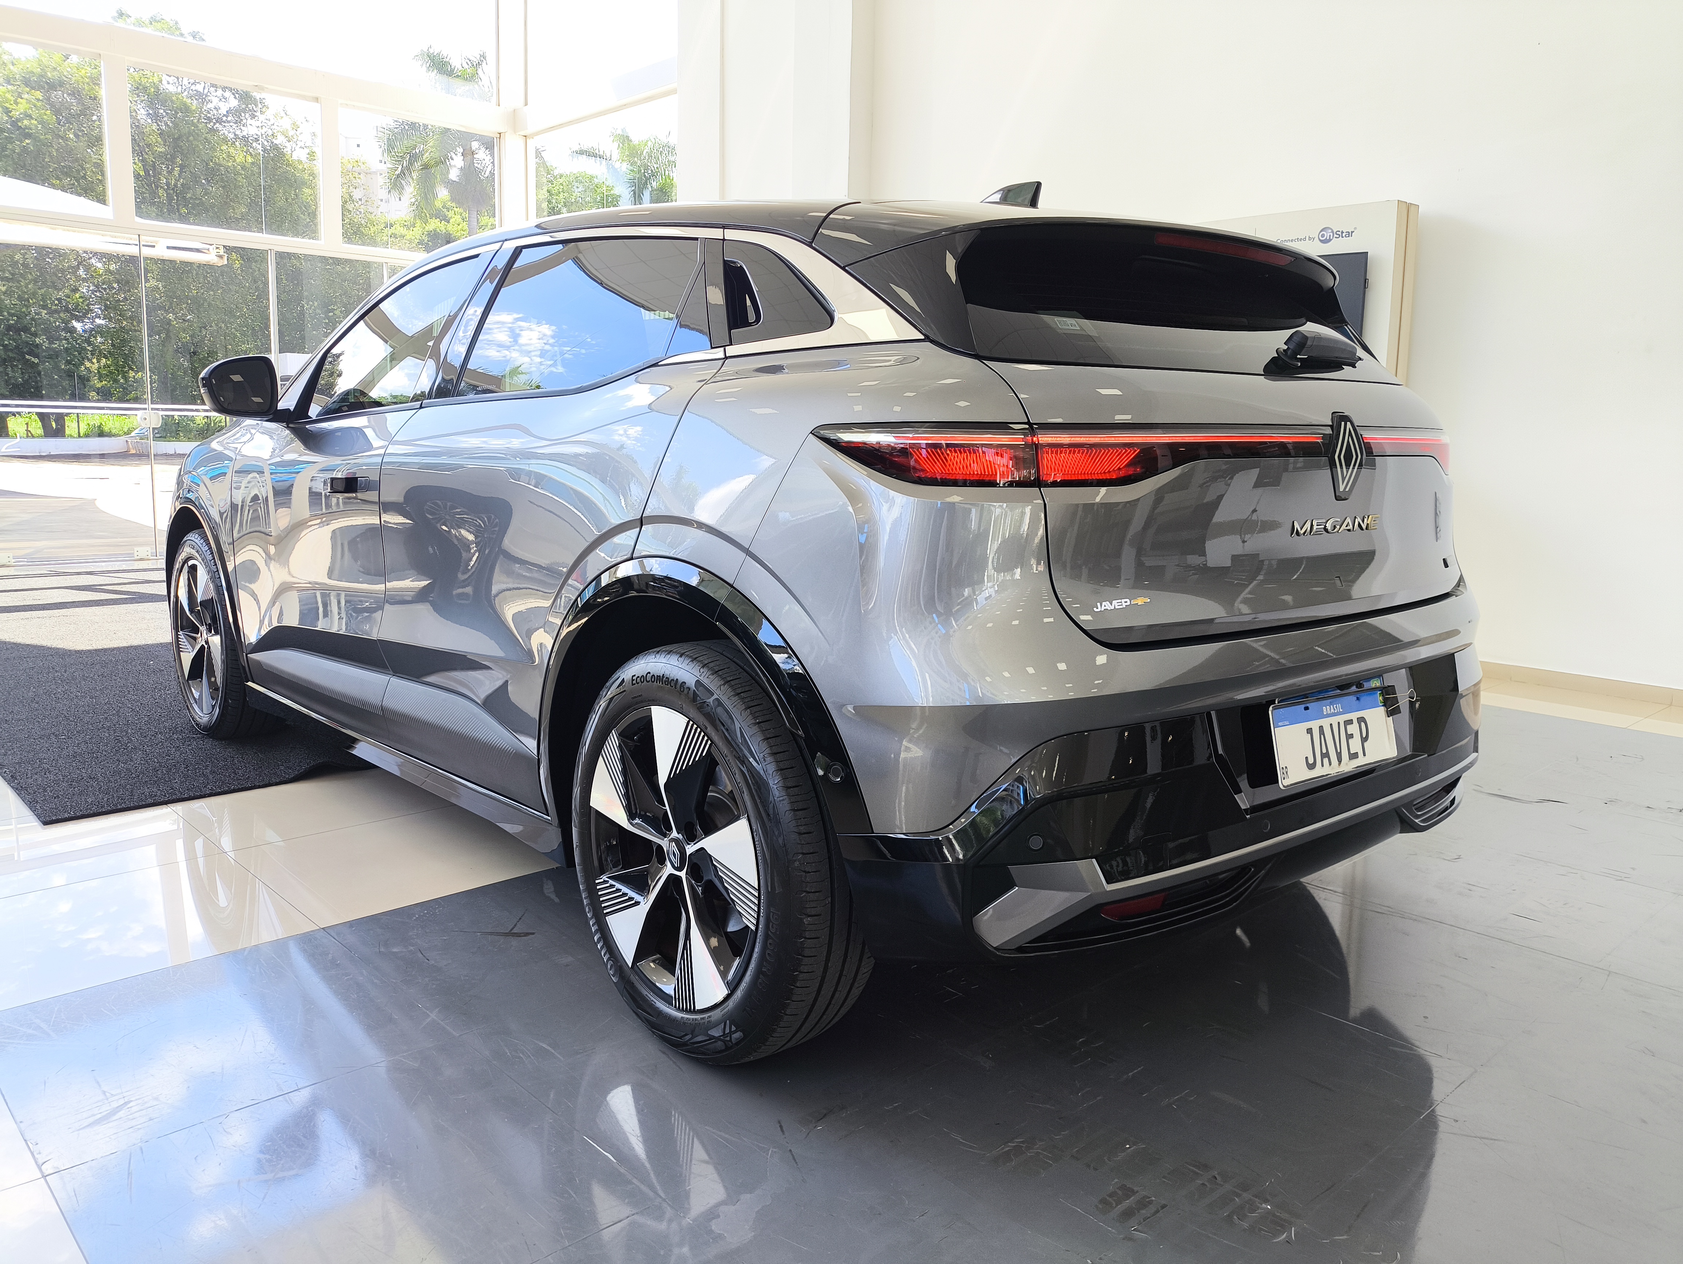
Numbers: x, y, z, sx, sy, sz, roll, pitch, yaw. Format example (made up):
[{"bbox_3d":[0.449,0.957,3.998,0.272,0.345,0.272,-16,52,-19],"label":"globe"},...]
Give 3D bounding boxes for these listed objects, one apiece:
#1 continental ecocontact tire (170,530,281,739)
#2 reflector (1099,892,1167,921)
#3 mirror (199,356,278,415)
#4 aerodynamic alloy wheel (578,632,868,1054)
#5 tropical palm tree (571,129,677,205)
[{"bbox_3d":[-2.024,0.003,4.031,0.200,0.690,0.690,-6,12,-42],"label":"continental ecocontact tire"},{"bbox_3d":[0.427,0.404,1.792,0.135,0.026,0.020,-4,10,-32],"label":"reflector"},{"bbox_3d":[-1.621,-0.665,3.291,0.210,0.165,0.120,-6,12,-42],"label":"mirror"},{"bbox_3d":[-0.219,0.367,2.077,0.200,0.685,0.690,-6,12,-42],"label":"aerodynamic alloy wheel"},{"bbox_3d":[-5.968,-9.671,35.751,4.300,9.770,4.300,0,9,-10],"label":"tropical palm tree"}]

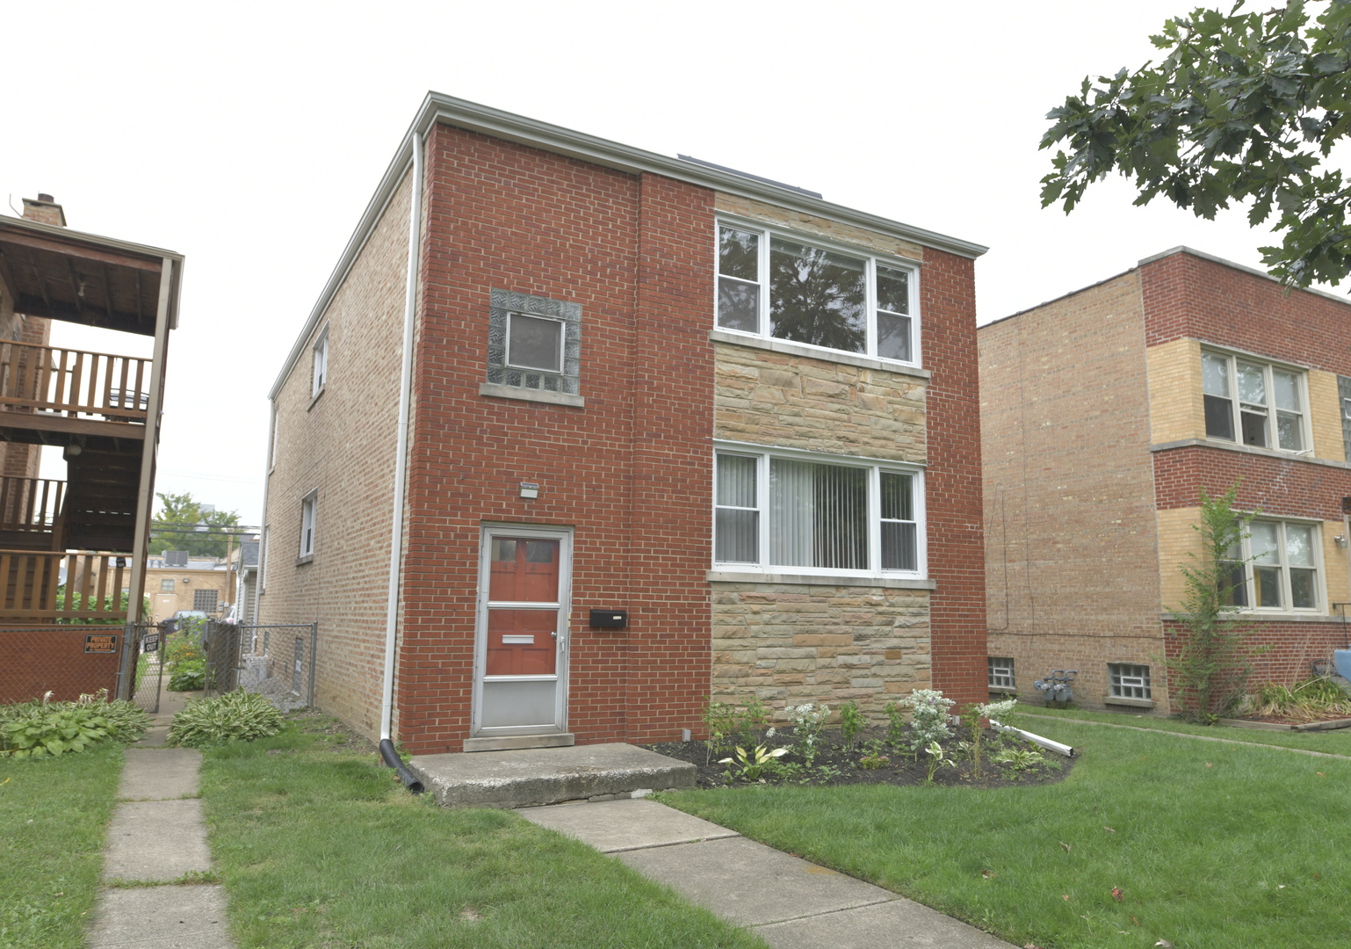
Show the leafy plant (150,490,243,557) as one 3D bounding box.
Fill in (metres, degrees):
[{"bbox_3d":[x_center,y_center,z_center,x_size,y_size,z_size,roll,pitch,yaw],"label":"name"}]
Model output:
[{"bbox_3d":[-35.092,5.404,69.377,6.800,8.500,6.500,6,-10,-28],"label":"leafy plant"}]

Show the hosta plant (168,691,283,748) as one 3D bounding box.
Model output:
[{"bbox_3d":[-4.967,2.681,10.503,1.150,0.520,1.100,6,-10,-28],"label":"hosta plant"}]

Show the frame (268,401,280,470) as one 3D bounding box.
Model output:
[{"bbox_3d":[-9.295,-0.816,22.236,0.120,1.500,1.050,5,-10,-28],"label":"frame"}]

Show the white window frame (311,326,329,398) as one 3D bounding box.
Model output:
[{"bbox_3d":[-6.049,-1.889,16.370,0.120,1.060,1.720,5,-10,-28],"label":"white window frame"}]

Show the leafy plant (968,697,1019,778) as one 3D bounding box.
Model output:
[{"bbox_3d":[3.270,2.722,9.790,0.500,0.760,0.480,6,-10,-28],"label":"leafy plant"}]

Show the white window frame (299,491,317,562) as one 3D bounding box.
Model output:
[{"bbox_3d":[-6.089,0.860,15.955,0.120,1.060,1.720,5,-10,-28],"label":"white window frame"}]

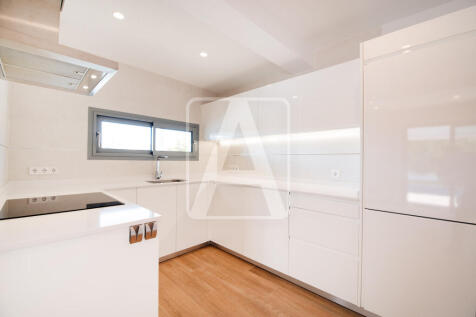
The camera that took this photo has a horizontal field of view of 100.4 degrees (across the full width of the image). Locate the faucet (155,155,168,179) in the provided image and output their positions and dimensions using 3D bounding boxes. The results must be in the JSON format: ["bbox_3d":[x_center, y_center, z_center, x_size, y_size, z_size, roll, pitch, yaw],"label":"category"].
[{"bbox_3d":[-0.999,0.116,2.603,0.250,0.310,0.070,0,-1,42],"label":"faucet"}]

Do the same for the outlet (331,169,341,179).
[{"bbox_3d":[1.086,0.164,2.220,0.083,0.083,0.012,0,-1,42],"label":"outlet"}]

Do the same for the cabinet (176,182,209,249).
[{"bbox_3d":[-0.580,0.726,2.552,0.025,0.819,0.489,0,0,43],"label":"cabinet"}]

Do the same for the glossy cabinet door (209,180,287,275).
[{"bbox_3d":[0.081,0.733,2.350,1.181,0.819,0.025,0,0,43],"label":"glossy cabinet door"}]

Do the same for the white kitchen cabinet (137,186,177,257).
[{"bbox_3d":[-0.883,0.701,2.166,0.020,0.775,0.447,0,-1,42],"label":"white kitchen cabinet"}]

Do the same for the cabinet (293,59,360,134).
[{"bbox_3d":[1.010,-0.582,2.086,0.625,0.630,0.338,0,0,43],"label":"cabinet"}]

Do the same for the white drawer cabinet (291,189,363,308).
[{"bbox_3d":[0.912,0.736,1.958,0.610,0.810,0.580,0,-1,43],"label":"white drawer cabinet"}]

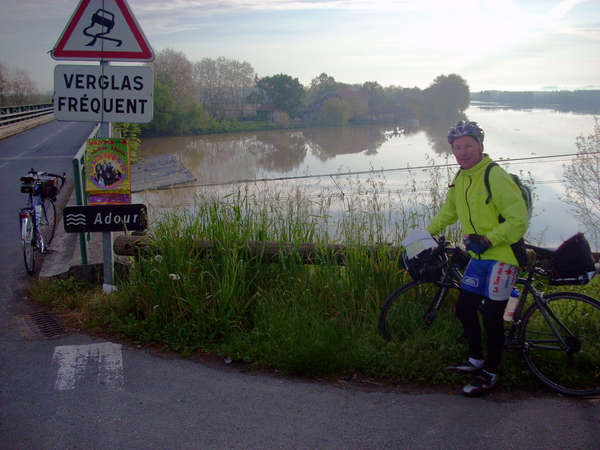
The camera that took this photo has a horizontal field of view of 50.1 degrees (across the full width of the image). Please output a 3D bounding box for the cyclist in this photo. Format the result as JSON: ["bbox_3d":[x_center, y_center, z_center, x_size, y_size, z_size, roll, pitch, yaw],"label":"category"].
[{"bbox_3d":[1.168,0.214,4.221,0.550,1.770,0.540,-8,14,-37],"label":"cyclist"}]

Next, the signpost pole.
[{"bbox_3d":[-1.919,-0.510,6.382,0.080,2.420,0.080,2,11,0],"label":"signpost pole"}]

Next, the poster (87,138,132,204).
[{"bbox_3d":[-1.887,-0.527,6.317,0.430,0.650,0.015,0,11,-2],"label":"poster"}]

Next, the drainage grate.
[{"bbox_3d":[-2.222,0.873,5.601,0.260,0.030,0.570,-7,13,-33],"label":"drainage grate"}]

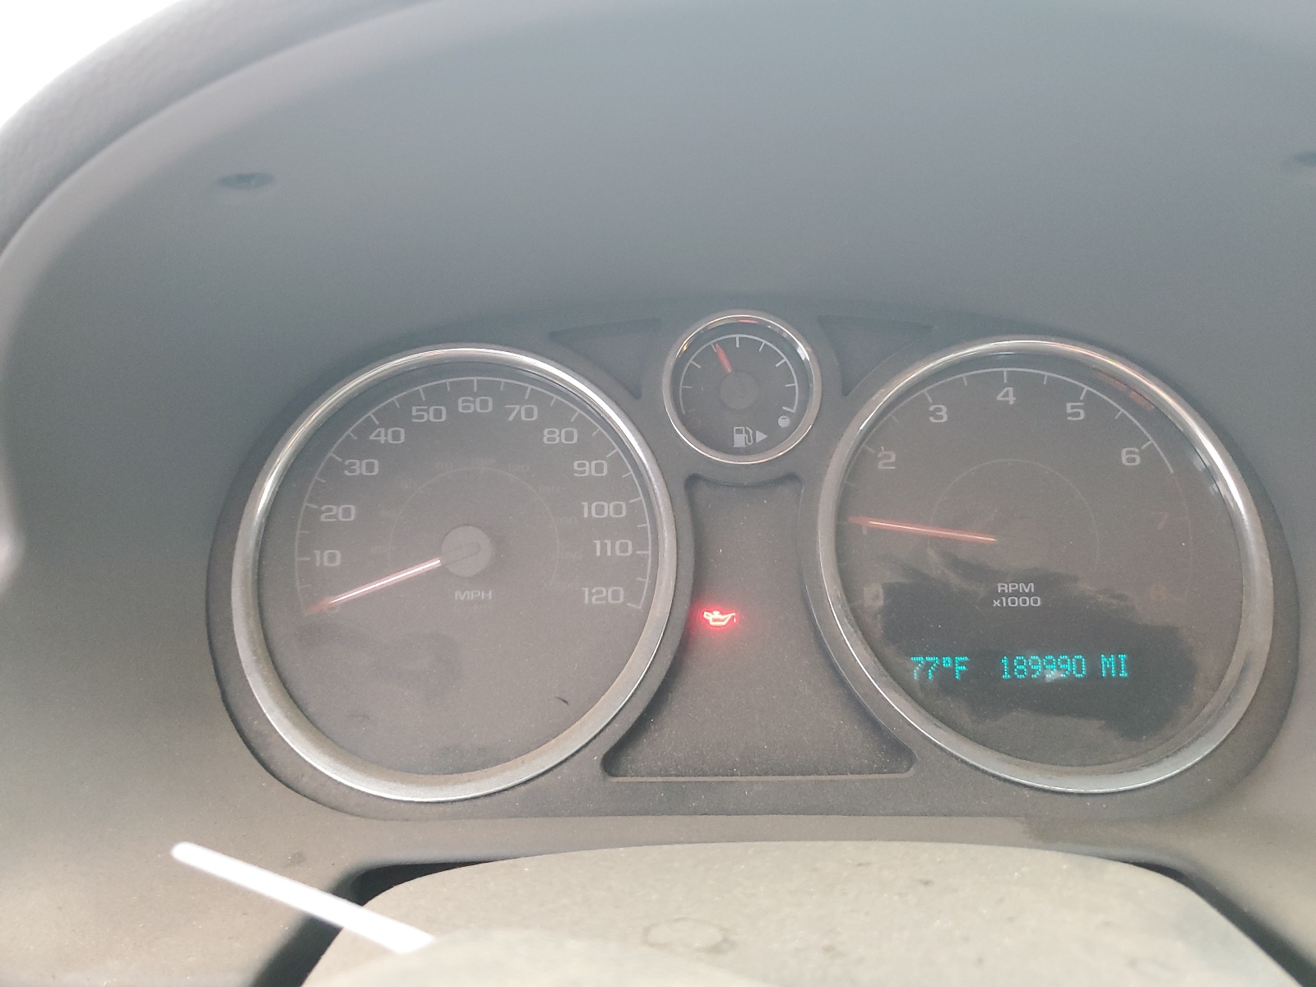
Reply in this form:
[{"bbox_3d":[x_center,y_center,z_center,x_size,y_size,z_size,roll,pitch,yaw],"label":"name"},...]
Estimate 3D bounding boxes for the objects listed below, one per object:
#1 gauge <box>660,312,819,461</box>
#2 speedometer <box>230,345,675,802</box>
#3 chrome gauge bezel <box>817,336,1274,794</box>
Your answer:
[{"bbox_3d":[0.024,-0.029,0.277,0.043,0.043,0.015,-1,-11,0],"label":"gauge"},{"bbox_3d":[-0.054,0.016,0.263,0.118,0.122,0.022,-1,-16,0],"label":"speedometer"},{"bbox_3d":[0.104,0.015,0.266,0.116,0.119,0.022,-1,-15,0],"label":"chrome gauge bezel"}]

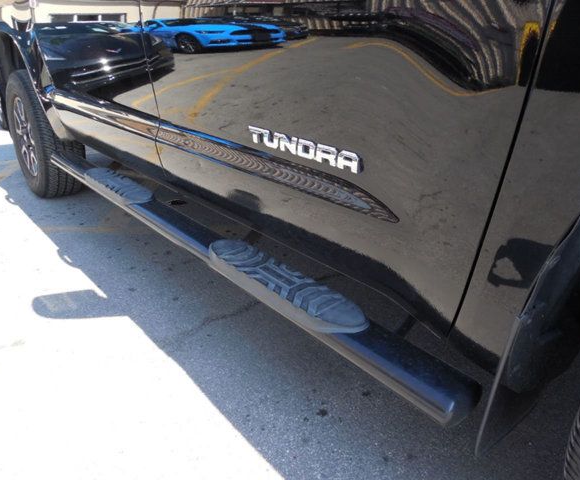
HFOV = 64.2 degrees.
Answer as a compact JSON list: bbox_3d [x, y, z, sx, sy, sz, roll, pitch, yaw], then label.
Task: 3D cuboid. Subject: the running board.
[{"bbox_3d":[-0.482,-0.093,1.662,0.115,0.070,2.400,-17,29,-37],"label":"running board"}]

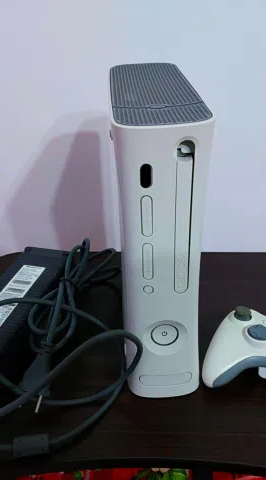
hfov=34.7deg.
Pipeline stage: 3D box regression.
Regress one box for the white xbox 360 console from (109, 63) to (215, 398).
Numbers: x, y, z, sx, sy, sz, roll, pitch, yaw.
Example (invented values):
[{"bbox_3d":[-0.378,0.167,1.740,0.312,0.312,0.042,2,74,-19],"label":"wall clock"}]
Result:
[{"bbox_3d":[0.024,-0.022,0.506,0.082,0.309,0.259,-3,32,-1],"label":"white xbox 360 console"}]

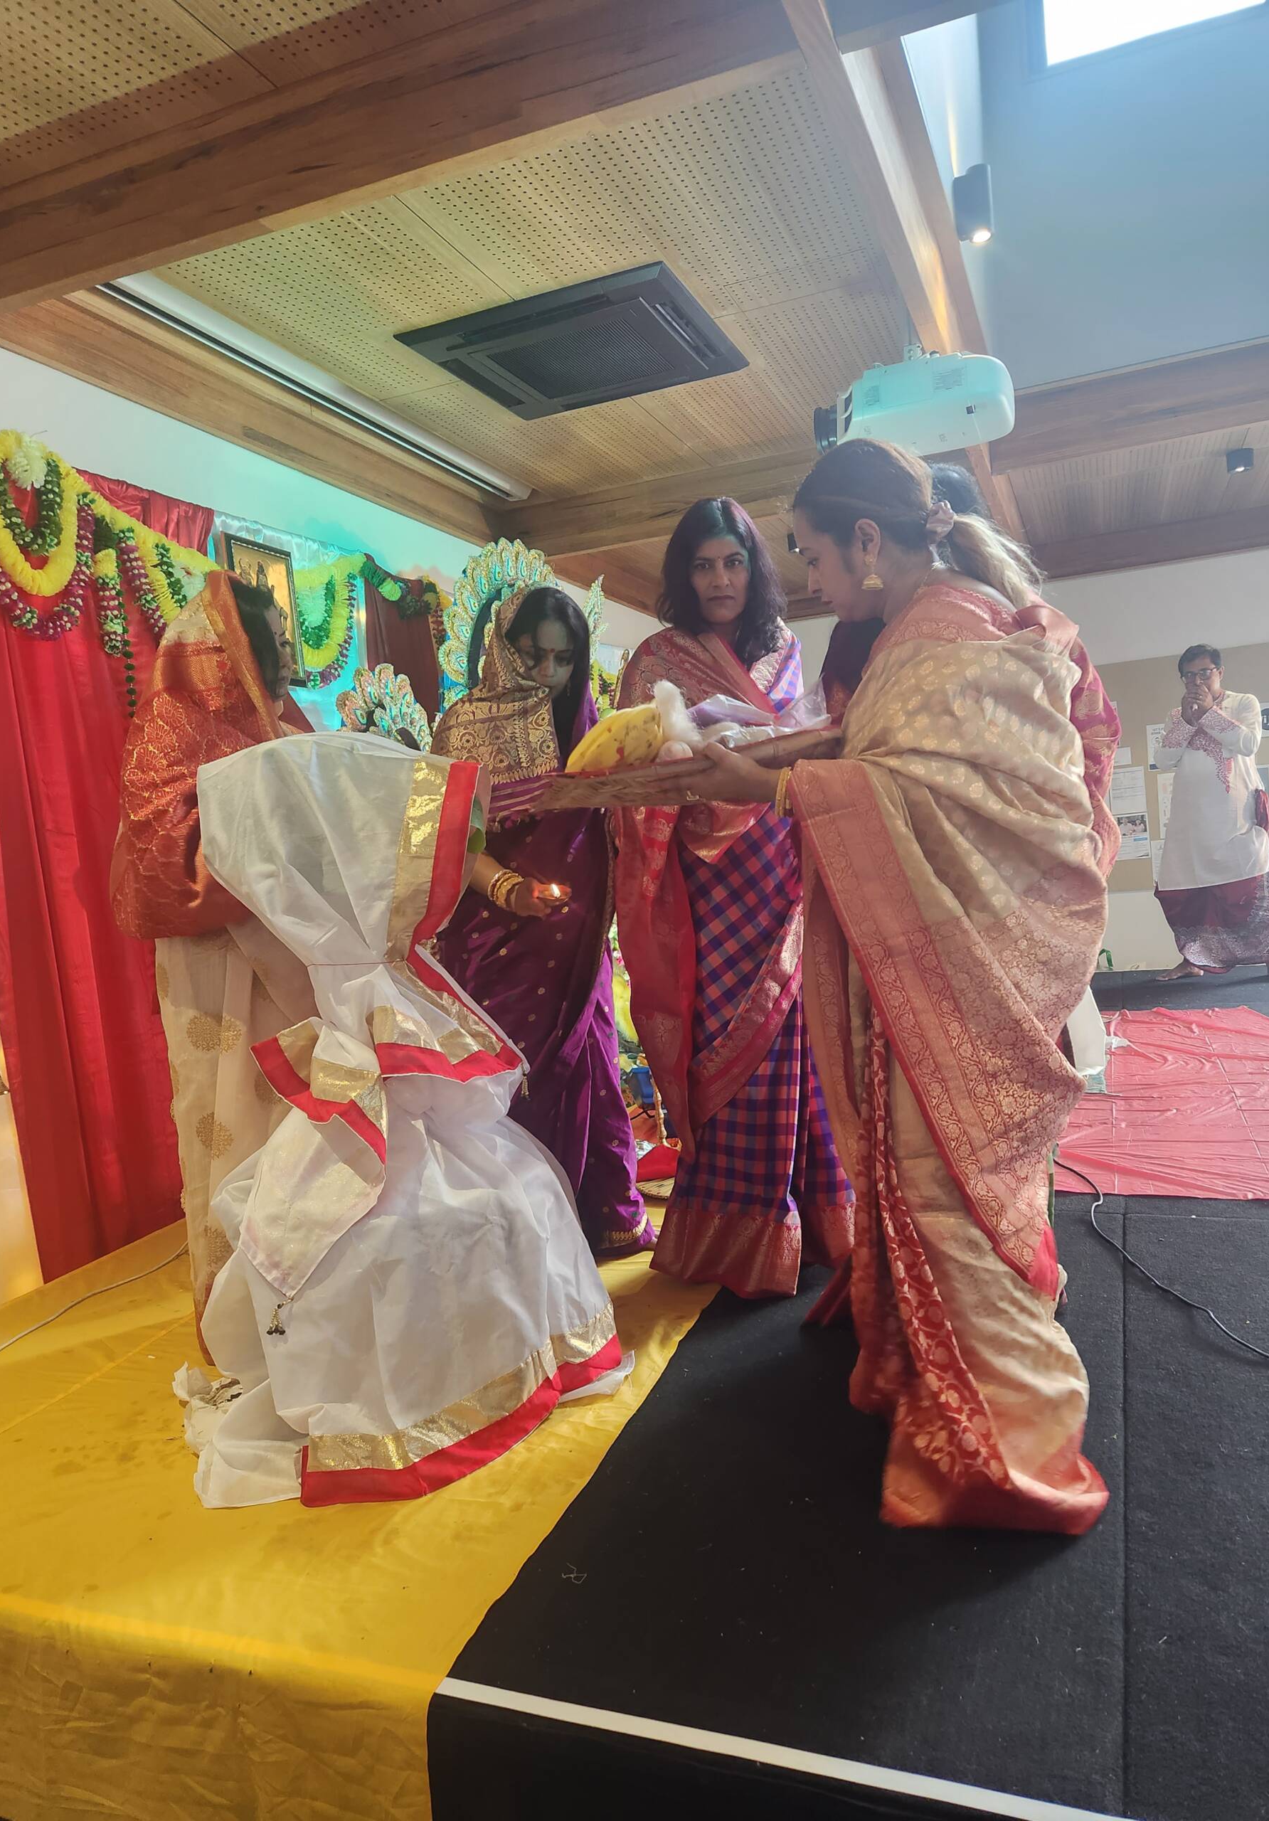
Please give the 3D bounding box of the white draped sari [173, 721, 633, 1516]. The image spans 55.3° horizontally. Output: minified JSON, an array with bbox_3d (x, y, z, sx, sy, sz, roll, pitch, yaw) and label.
[{"bbox_3d":[-0.462,0.276,2.067,0.780,1.150,0.620,-5,3,-8],"label":"white draped sari"}]

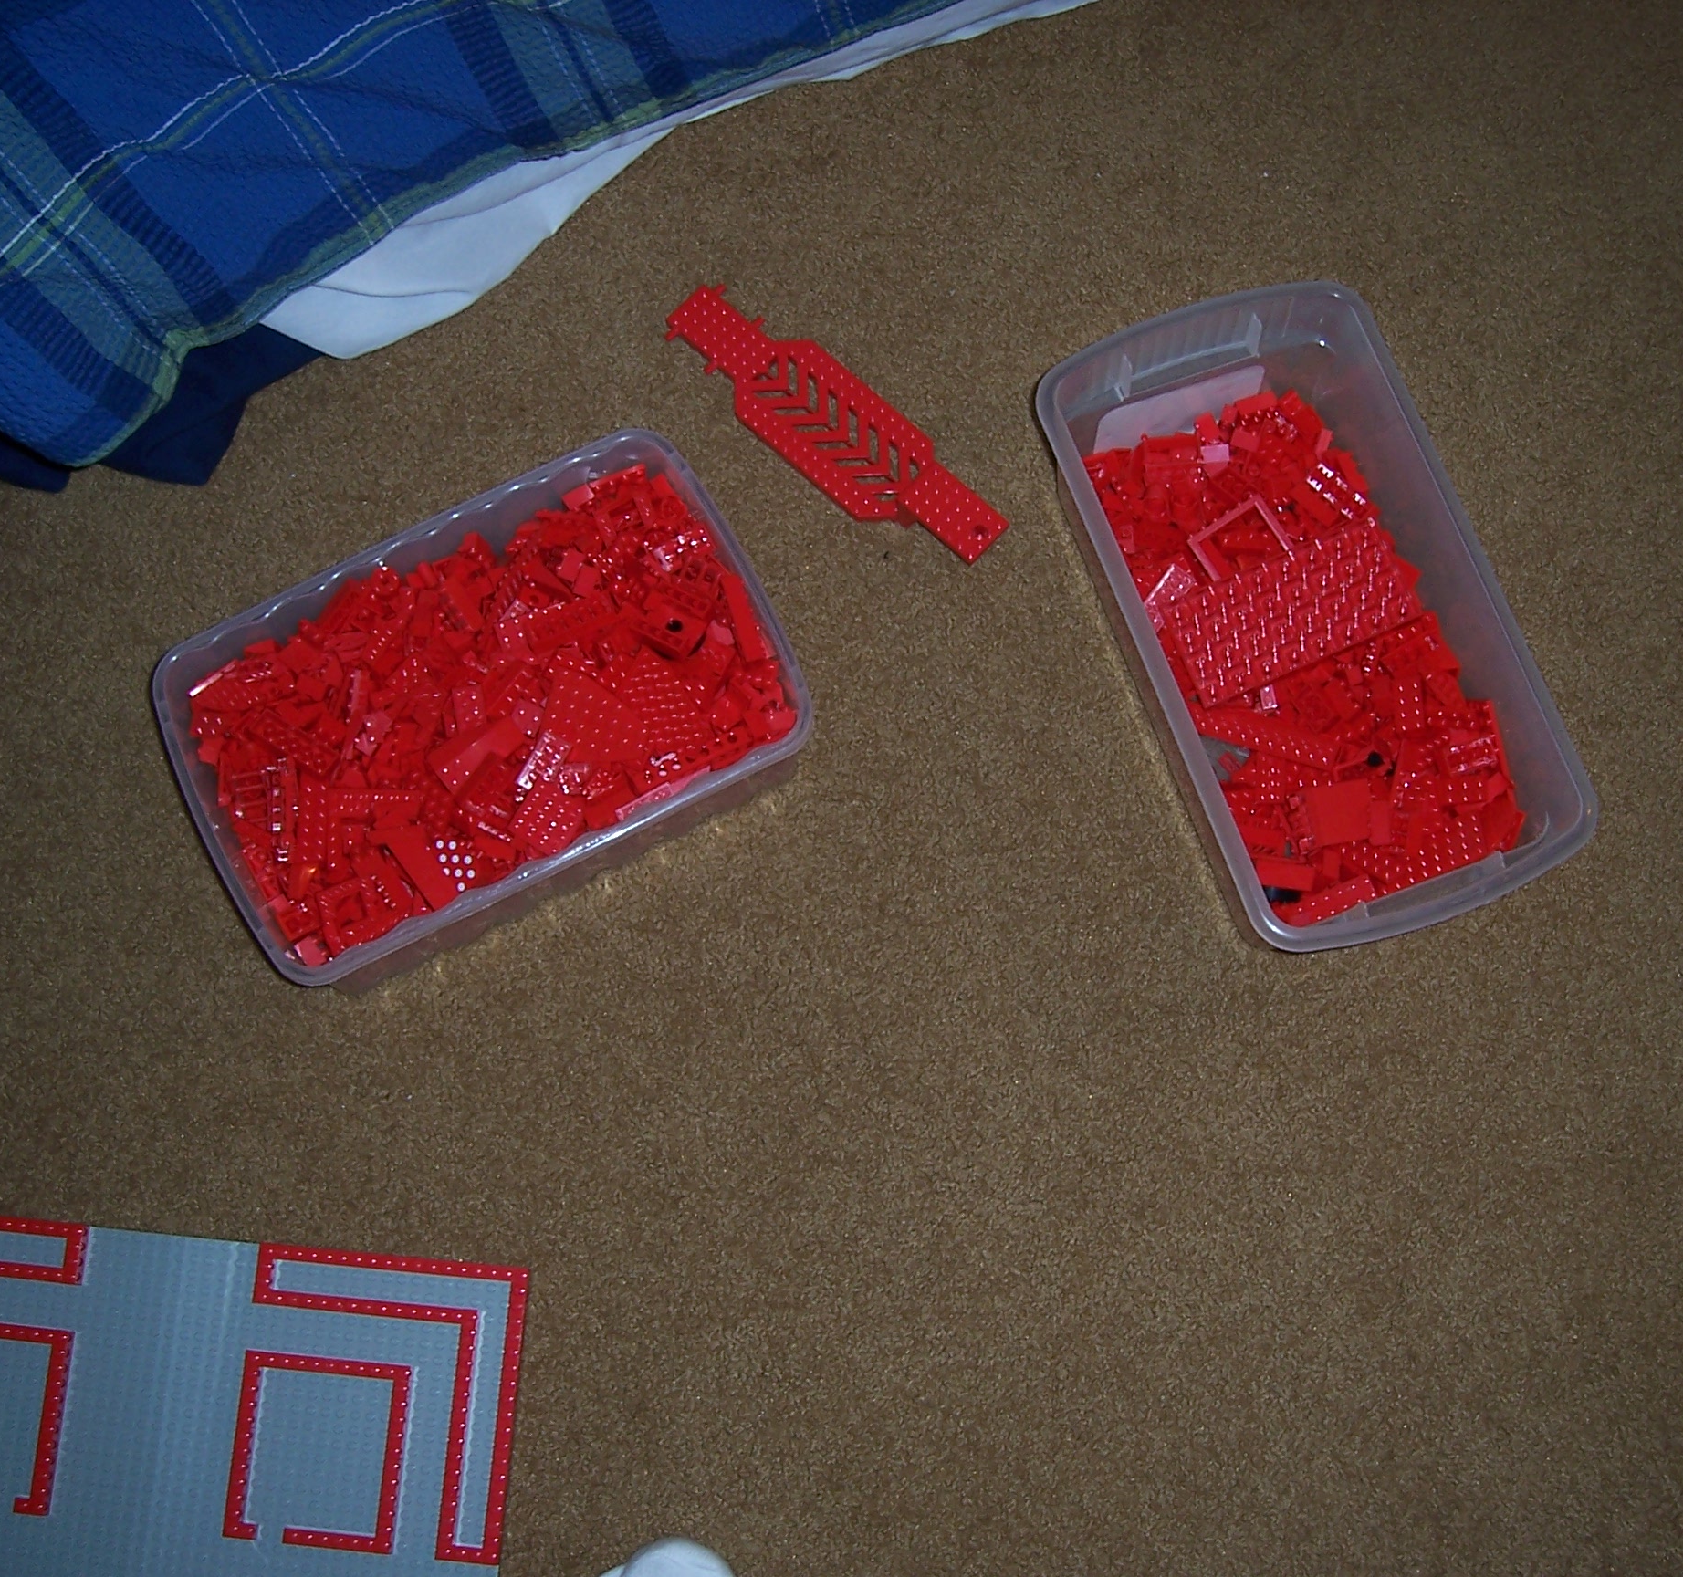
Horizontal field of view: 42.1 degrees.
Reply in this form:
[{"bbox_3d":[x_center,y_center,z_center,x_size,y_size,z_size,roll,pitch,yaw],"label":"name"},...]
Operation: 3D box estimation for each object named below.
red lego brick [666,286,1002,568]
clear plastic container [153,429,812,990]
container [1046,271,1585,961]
[{"bbox_3d":[-0.004,-0.209,1.259,0.240,0.033,0.064,42,78,10],"label":"red lego brick"},{"bbox_3d":[-0.186,-0.033,1.173,0.308,0.108,0.204,-27,76,-7],"label":"clear plastic container"},{"bbox_3d":[0.246,-0.084,1.184,0.197,0.115,0.361,-20,75,-5],"label":"container"}]

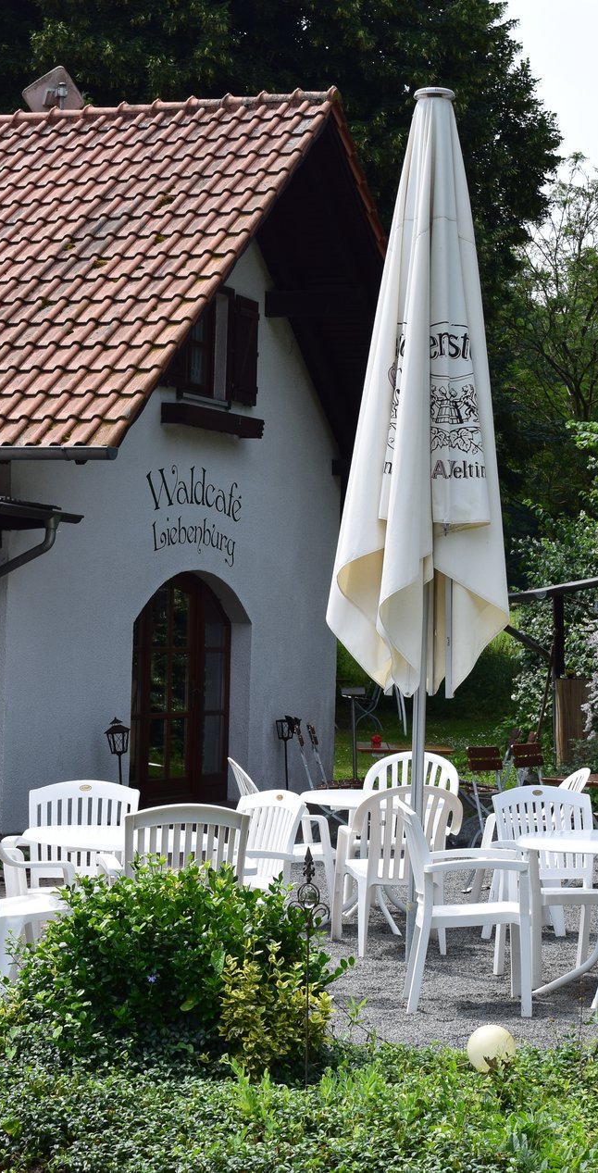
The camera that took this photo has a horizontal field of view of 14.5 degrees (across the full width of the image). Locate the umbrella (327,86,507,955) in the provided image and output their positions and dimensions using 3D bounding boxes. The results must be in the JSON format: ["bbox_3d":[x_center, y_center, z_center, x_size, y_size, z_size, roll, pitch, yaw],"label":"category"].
[{"bbox_3d":[0.603,-0.314,11.844,0.900,4.408,0.880,2,0,0],"label":"umbrella"}]

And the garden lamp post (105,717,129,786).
[{"bbox_3d":[-1.537,1.559,20.095,0.218,0.869,0.218,2,-1,24],"label":"garden lamp post"}]

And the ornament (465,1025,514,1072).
[{"bbox_3d":[0.745,1.794,9.100,0.189,0.189,0.189,2,0,0],"label":"ornament"}]

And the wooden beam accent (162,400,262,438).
[{"bbox_3d":[-0.777,-1.510,21.486,0.190,0.190,1.682,2,-1,24],"label":"wooden beam accent"}]

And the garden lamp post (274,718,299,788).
[{"bbox_3d":[-0.124,1.623,22.430,0.200,0.751,0.220,2,0,26],"label":"garden lamp post"}]

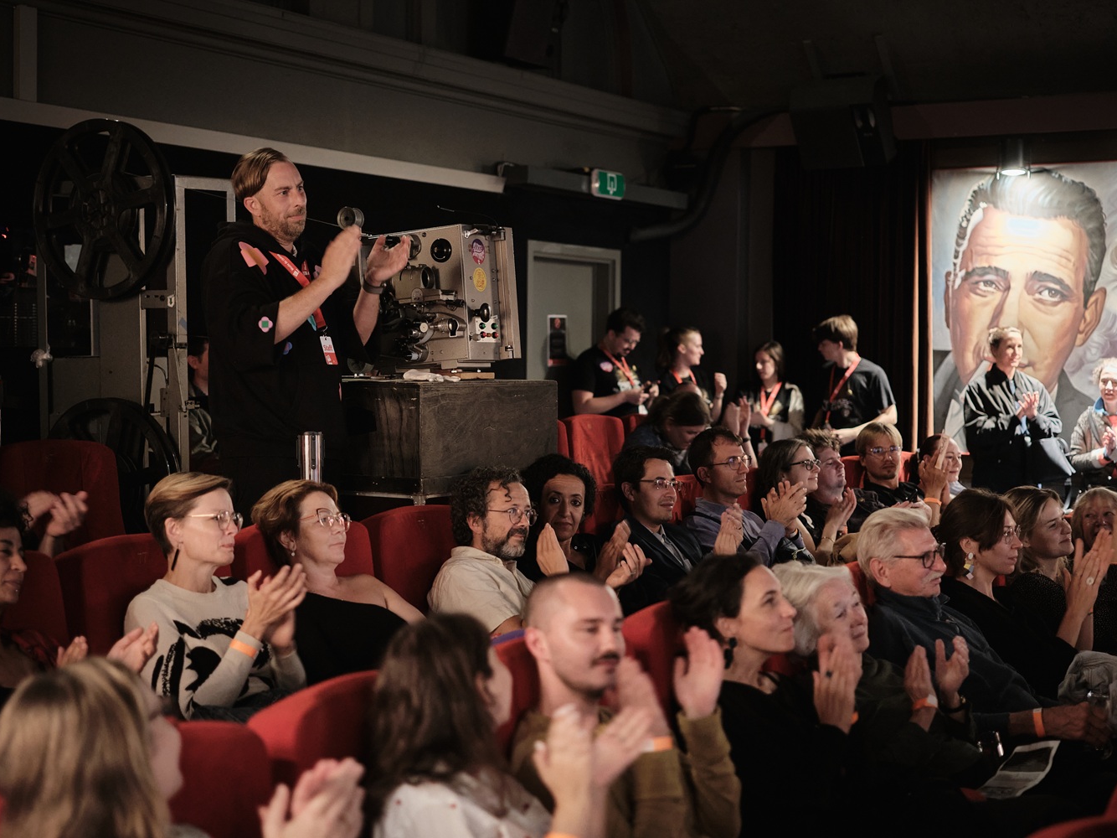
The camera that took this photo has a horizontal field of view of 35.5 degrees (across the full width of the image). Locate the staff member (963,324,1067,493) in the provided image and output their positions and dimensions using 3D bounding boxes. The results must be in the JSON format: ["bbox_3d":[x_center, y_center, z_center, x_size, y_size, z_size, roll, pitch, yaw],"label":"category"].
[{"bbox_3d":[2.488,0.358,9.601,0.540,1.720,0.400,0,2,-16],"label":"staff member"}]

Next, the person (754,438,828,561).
[{"bbox_3d":[1.062,0.681,7.046,0.750,1.190,0.520,1,2,32],"label":"person"}]

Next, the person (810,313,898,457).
[{"bbox_3d":[1.441,0.368,8.751,0.490,1.770,0.370,2,3,41],"label":"person"}]

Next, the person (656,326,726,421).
[{"bbox_3d":[0.709,0.366,9.357,0.450,1.720,0.340,-2,3,-41],"label":"person"}]

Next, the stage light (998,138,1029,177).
[{"bbox_3d":[2.451,-1.412,9.400,0.170,0.230,0.170,1,2,27],"label":"stage light"}]

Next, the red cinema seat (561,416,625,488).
[{"bbox_3d":[0.311,0.491,7.521,0.620,1.000,0.550,1,2,32],"label":"red cinema seat"}]

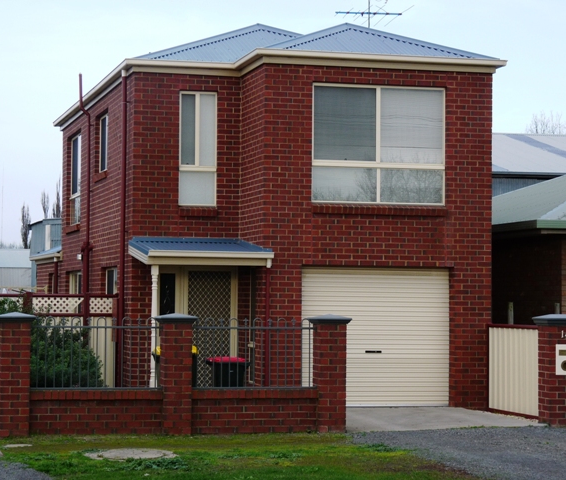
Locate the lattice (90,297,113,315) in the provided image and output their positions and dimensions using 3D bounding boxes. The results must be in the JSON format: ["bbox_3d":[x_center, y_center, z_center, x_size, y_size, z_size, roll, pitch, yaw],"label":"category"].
[{"bbox_3d":[-2.932,1.073,27.331,0.390,0.280,0.040,1,-2,-14],"label":"lattice"}]

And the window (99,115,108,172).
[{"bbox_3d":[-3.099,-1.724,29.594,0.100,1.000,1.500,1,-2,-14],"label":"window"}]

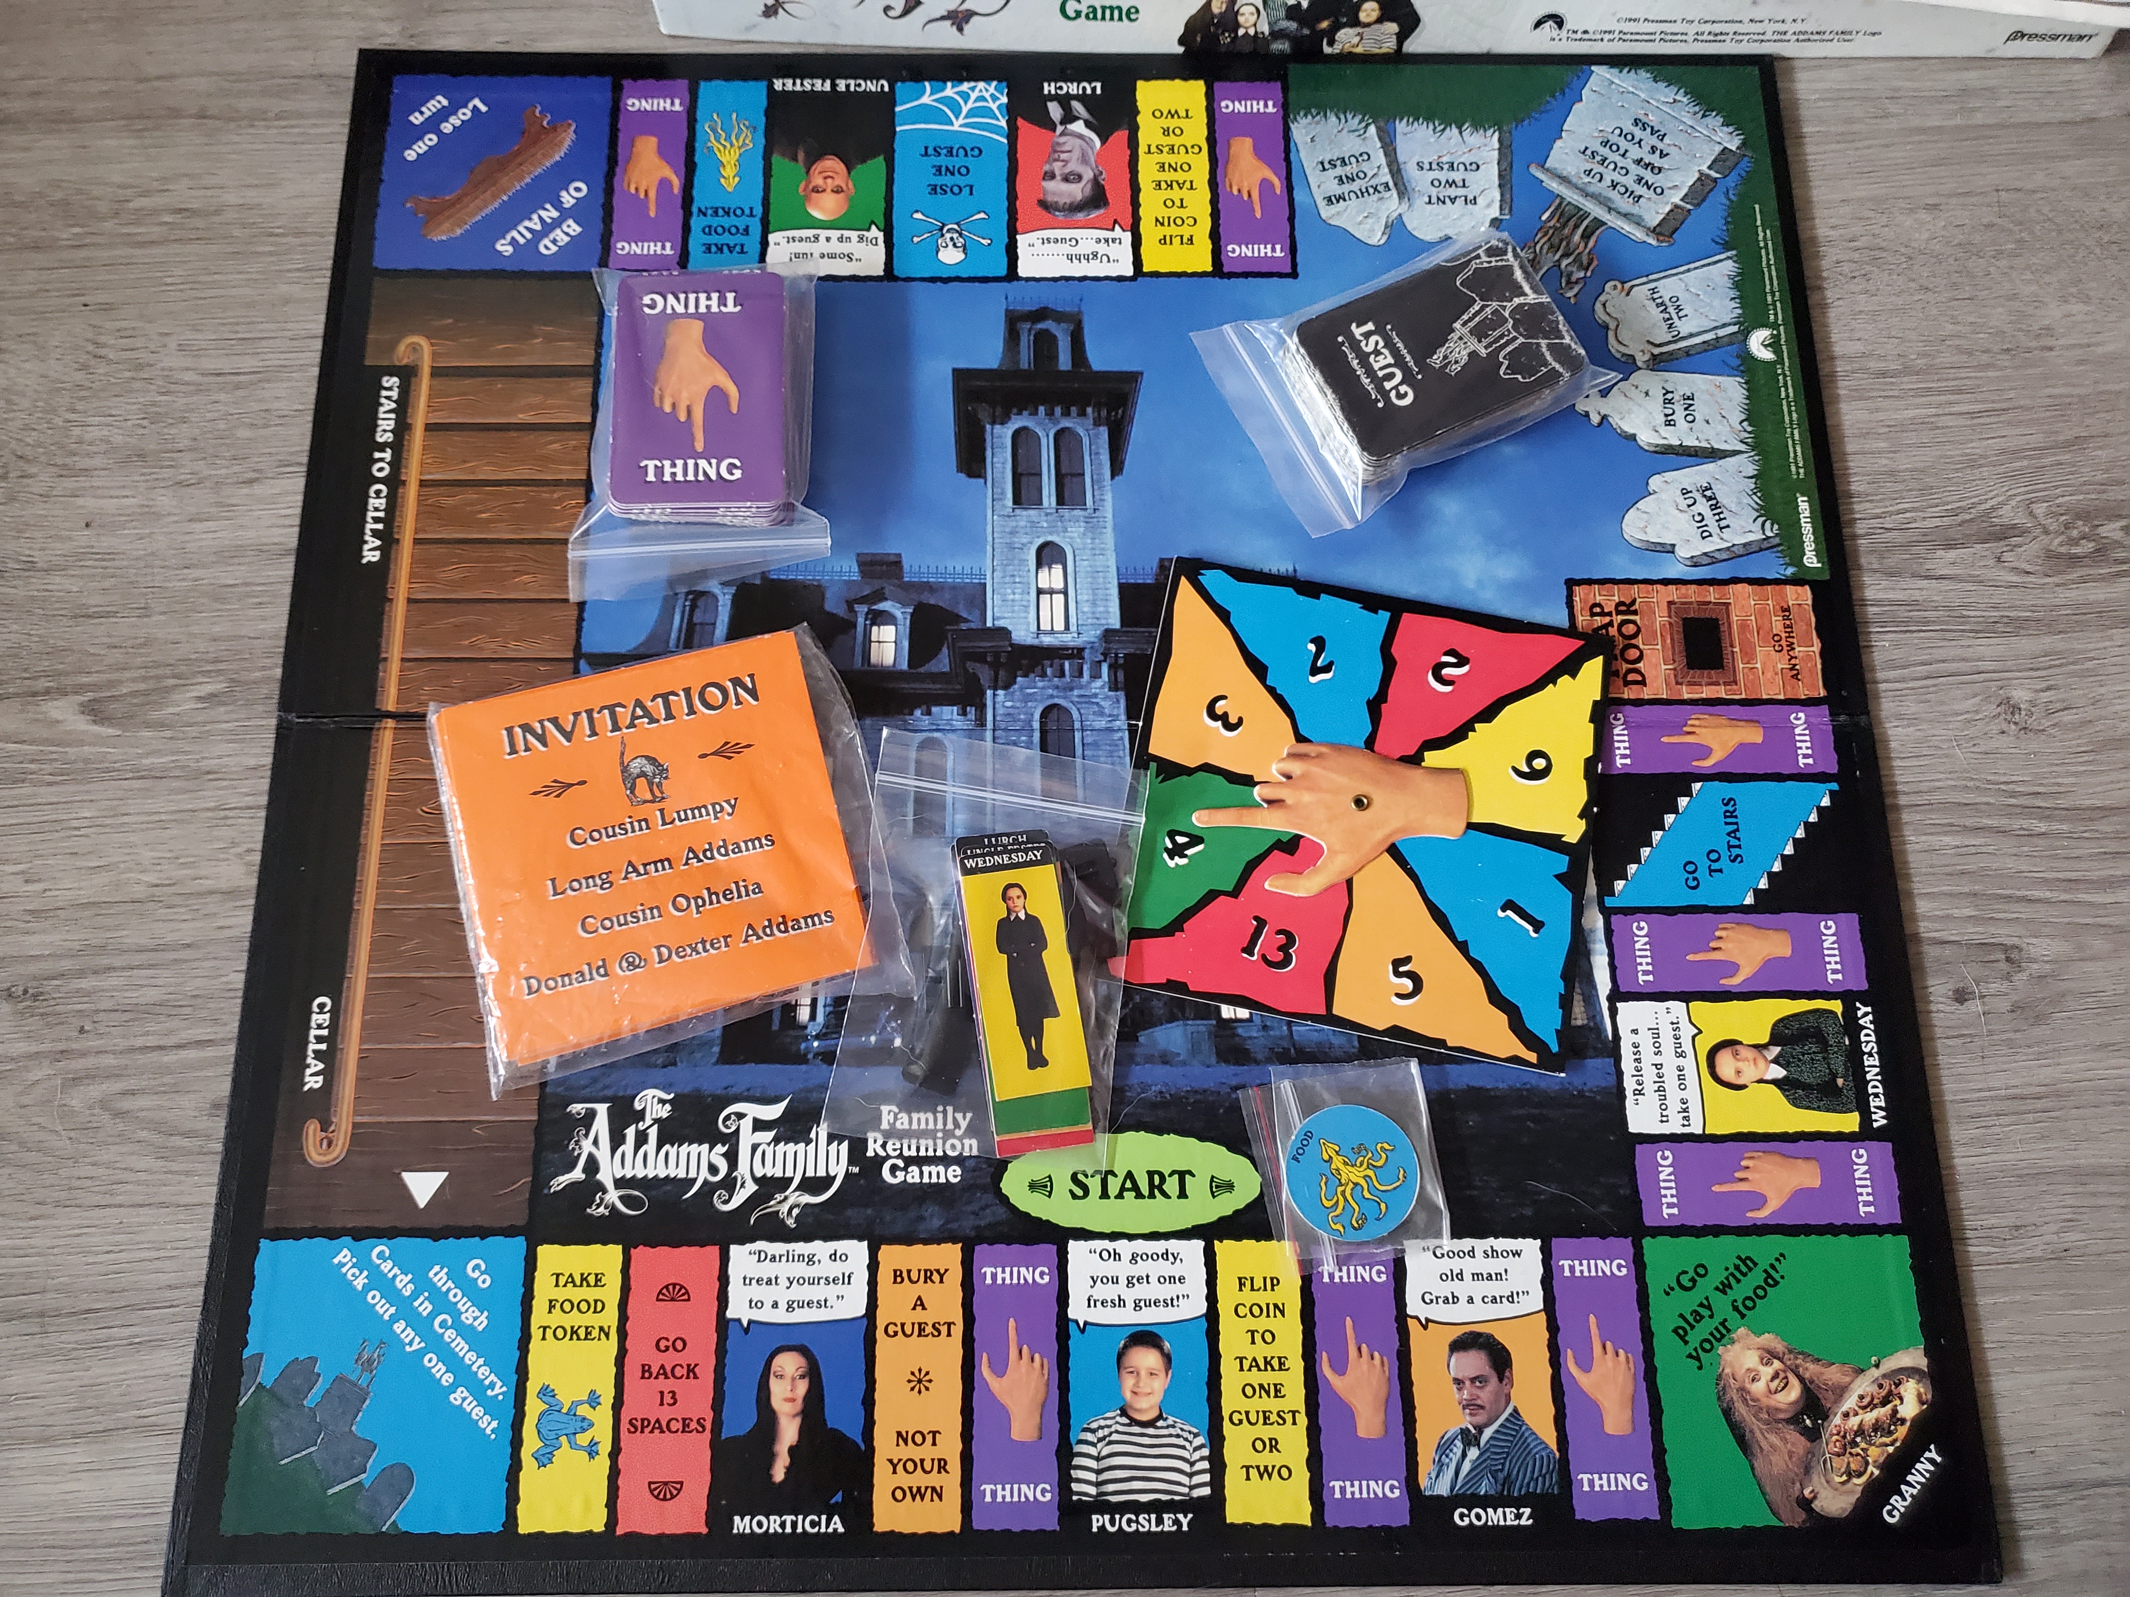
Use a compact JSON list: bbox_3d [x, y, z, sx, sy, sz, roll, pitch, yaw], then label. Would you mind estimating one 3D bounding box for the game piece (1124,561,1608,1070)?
[{"bbox_3d":[0.085,0.002,0.450,0.128,0.005,0.132,9,75,2],"label":"game piece"}]

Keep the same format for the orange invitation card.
[{"bbox_3d":[-0.115,0.009,0.444,0.105,0.008,0.108,-16,75,-5],"label":"orange invitation card"}]

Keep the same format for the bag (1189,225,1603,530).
[{"bbox_3d":[0.104,-0.130,0.480,0.108,0.016,0.077,-23,76,-7],"label":"bag"}]

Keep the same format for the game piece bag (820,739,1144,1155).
[{"bbox_3d":[-0.020,0.039,0.434,0.076,0.014,0.115,7,75,1],"label":"game piece bag"}]

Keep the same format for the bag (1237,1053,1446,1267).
[{"bbox_3d":[0.075,0.097,0.423,0.049,0.006,0.049,-10,75,-3],"label":"bag"}]

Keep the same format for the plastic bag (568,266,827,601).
[{"bbox_3d":[-0.107,-0.111,0.473,0.075,0.015,0.107,-2,75,-1],"label":"plastic bag"}]

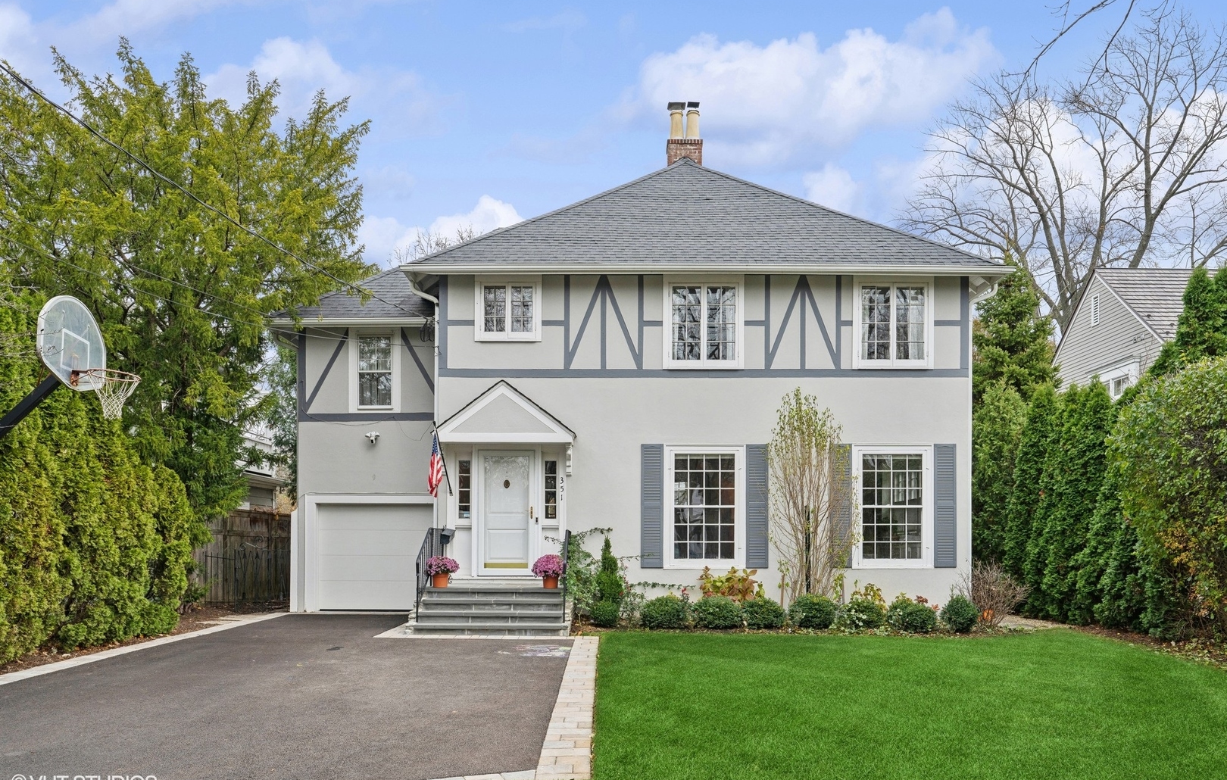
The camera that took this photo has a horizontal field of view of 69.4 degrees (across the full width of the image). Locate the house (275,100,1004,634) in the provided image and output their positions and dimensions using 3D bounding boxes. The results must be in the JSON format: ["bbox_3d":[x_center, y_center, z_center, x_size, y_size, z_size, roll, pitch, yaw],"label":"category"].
[{"bbox_3d":[0.000,-1.150,18.500,12.700,10.300,10.400,0,-2,0],"label":"house"}]

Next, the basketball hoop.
[{"bbox_3d":[-5.128,0.040,9.000,0.600,0.500,0.470,0,-2,0],"label":"basketball hoop"}]

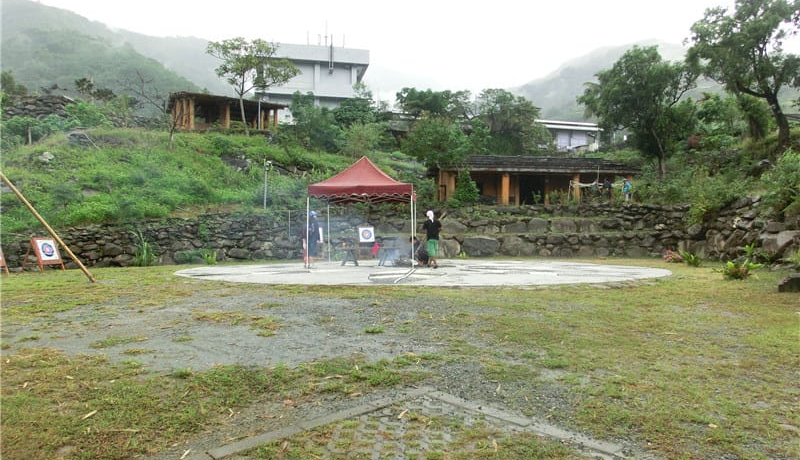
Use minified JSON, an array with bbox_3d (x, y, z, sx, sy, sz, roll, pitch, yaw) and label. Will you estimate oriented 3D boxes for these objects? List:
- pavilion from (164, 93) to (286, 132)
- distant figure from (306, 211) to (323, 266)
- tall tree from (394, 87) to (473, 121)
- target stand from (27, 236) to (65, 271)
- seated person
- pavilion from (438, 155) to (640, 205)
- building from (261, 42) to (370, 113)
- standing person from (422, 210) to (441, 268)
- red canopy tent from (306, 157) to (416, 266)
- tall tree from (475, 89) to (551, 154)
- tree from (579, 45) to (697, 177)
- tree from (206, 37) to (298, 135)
[{"bbox_3d":[-13.000,-8.800,41.500,4.500,2.800,7.600,0,2,43],"label":"pavilion"},{"bbox_3d":[-2.570,0.300,16.600,0.420,1.720,0.500,0,1,30],"label":"distant figure"},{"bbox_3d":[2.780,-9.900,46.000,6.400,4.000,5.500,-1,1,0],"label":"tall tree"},{"bbox_3d":[-9.560,0.660,14.900,0.750,0.950,0.680,0,1,18],"label":"target stand"},{"bbox_3d":[0.620,0.610,16.300,0.700,0.880,0.520,-1,1,-18],"label":"seated person"},{"bbox_3d":[8.100,-3.100,34.700,12.600,3.150,5.000,-1,1,-12],"label":"pavilion"},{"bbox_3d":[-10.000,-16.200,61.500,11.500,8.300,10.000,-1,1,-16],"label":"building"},{"bbox_3d":[0.880,0.270,15.750,0.520,1.640,0.360,-1,1,-6],"label":"standing person"},{"bbox_3d":[-1.030,-0.590,17.350,3.050,3.400,3.050,-1,1,4],"label":"red canopy tent"},{"bbox_3d":[8.640,-8.400,43.000,5.800,5.200,5.300,-1,1,0],"label":"tall tree"},{"bbox_3d":[15.400,-7.900,36.500,7.600,8.600,7.000,-1,1,0],"label":"tree"},{"bbox_3d":[-10.500,-10.300,39.500,6.400,6.900,6.000,-1,1,0],"label":"tree"}]

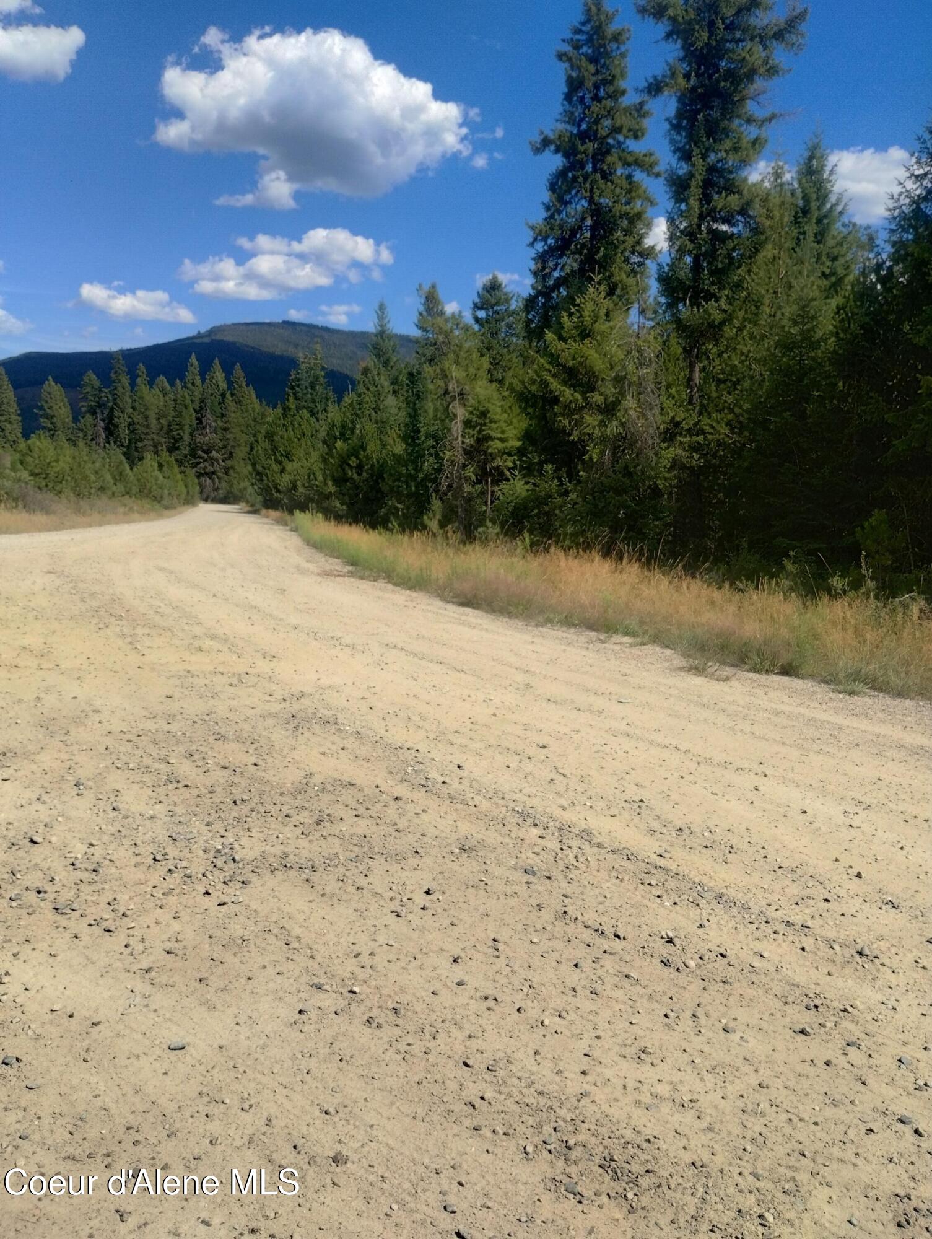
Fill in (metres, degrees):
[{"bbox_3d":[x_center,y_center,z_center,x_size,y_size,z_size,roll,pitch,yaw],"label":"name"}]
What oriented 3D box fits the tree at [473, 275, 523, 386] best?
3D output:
[{"bbox_3d":[1.465,-10.316,46.000,2.650,11.010,2.650,0,7,0],"label":"tree"}]

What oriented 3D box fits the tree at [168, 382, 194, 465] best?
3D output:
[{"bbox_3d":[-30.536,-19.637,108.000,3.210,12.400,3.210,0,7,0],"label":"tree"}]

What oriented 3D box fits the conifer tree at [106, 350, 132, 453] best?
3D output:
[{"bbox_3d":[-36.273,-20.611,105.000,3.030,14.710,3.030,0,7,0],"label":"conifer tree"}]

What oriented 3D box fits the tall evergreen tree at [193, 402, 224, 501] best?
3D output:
[{"bbox_3d":[-26.952,-17.573,105.000,3.340,10.620,3.340,0,7,0],"label":"tall evergreen tree"}]

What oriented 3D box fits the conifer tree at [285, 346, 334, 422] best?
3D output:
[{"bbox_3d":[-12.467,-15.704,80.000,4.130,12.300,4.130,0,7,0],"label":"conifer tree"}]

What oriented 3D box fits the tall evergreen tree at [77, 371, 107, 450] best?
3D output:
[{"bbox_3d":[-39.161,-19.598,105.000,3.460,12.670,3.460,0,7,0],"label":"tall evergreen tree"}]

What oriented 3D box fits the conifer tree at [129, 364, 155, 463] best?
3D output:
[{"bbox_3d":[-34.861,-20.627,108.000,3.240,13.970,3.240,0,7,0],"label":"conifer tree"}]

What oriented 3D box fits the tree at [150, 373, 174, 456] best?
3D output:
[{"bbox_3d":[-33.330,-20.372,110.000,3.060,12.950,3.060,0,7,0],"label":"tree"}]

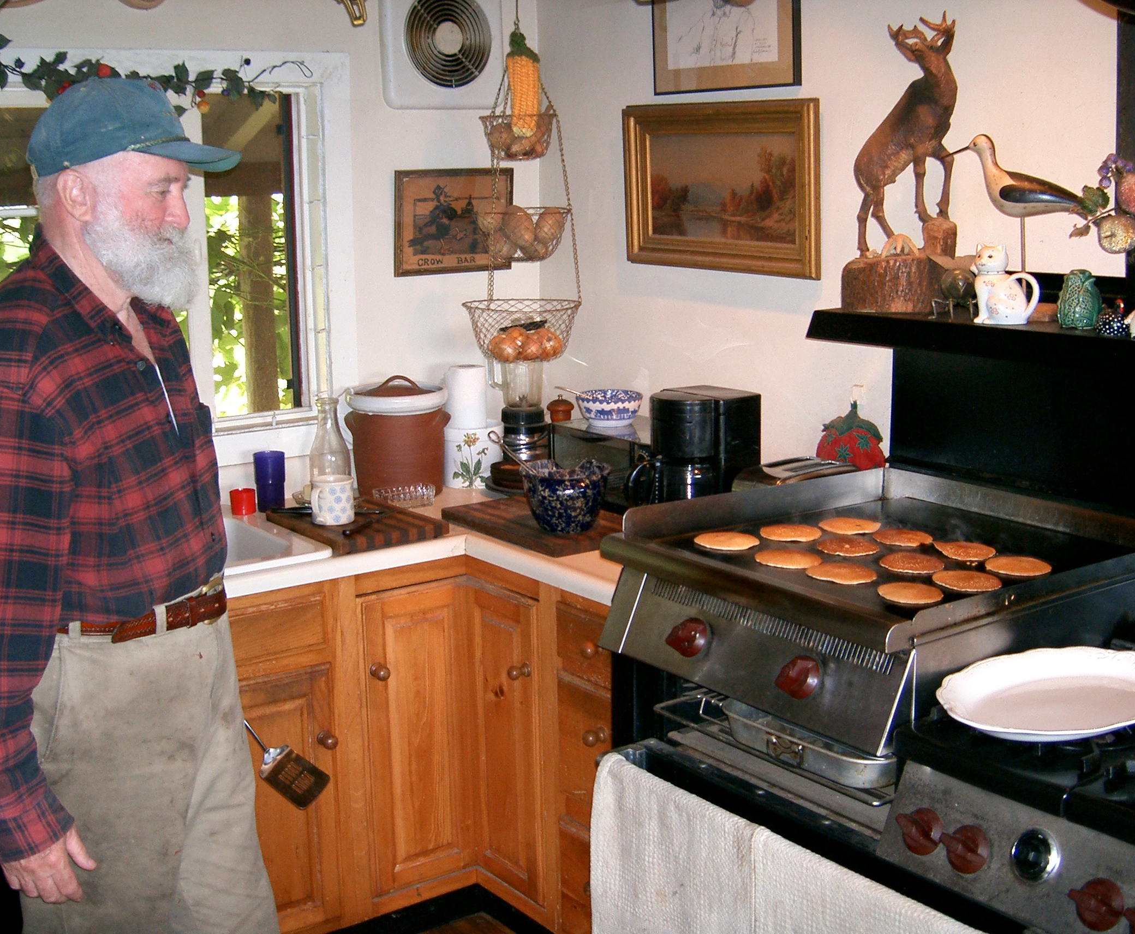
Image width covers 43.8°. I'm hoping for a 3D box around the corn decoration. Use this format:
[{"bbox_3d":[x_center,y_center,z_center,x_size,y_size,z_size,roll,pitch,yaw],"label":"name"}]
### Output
[{"bbox_3d":[-0.095,-0.813,2.990,0.070,0.222,0.065,0,12,0],"label":"corn decoration"}]

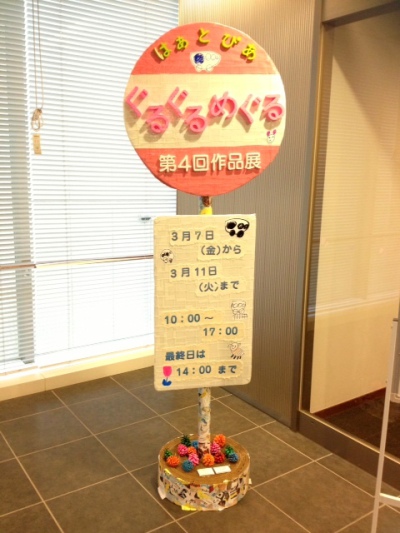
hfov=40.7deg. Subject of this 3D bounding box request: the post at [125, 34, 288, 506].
[{"bbox_3d":[0.019,0.029,2.283,0.652,1.960,0.417,-2,12,-9],"label":"post"}]

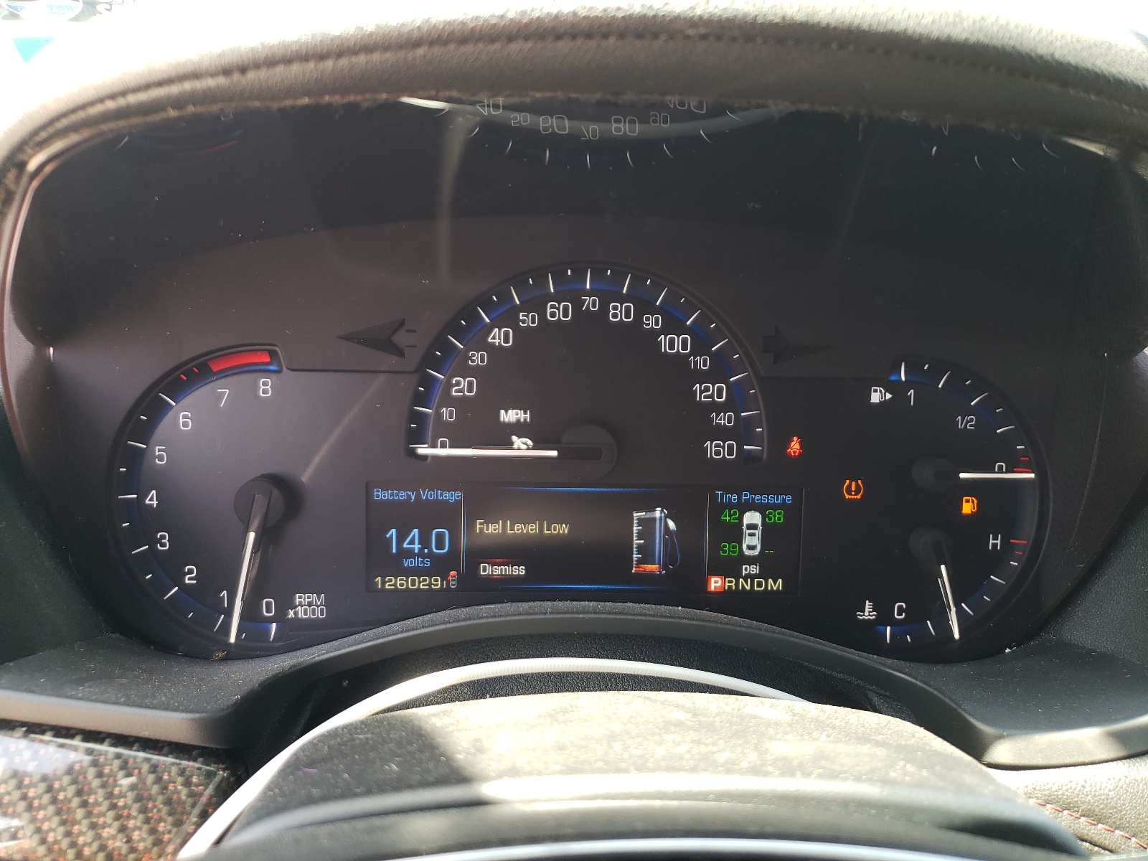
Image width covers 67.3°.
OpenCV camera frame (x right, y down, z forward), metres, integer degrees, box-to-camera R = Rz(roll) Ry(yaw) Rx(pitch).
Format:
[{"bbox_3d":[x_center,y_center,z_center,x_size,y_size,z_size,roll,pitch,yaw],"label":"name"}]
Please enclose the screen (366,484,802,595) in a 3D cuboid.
[{"bbox_3d":[0.004,0.035,0.282,0.141,0.036,0.010,1,4,-2],"label":"screen"}]

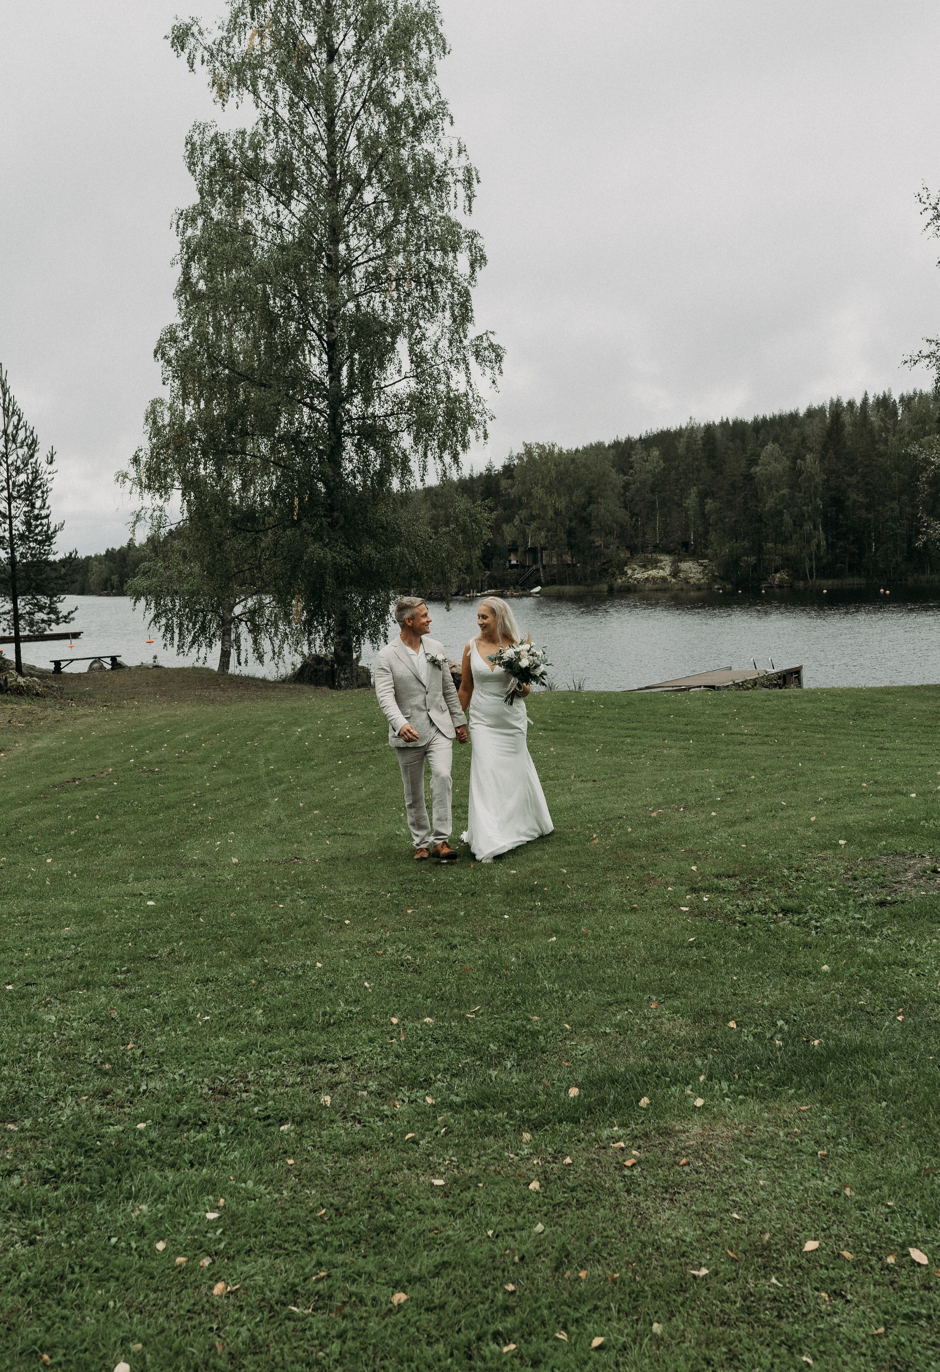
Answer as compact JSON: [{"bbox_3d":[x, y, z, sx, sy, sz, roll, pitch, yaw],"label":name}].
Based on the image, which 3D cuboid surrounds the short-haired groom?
[{"bbox_3d":[-0.342,0.285,9.450,0.580,1.780,0.480,-2,5,-16],"label":"short-haired groom"}]

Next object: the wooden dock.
[{"bbox_3d":[5.782,0.013,31.000,1.900,0.600,7.000,1,5,25],"label":"wooden dock"}]

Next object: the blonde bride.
[{"bbox_3d":[0.244,0.279,9.500,0.640,1.760,0.700,0,5,5],"label":"blonde bride"}]

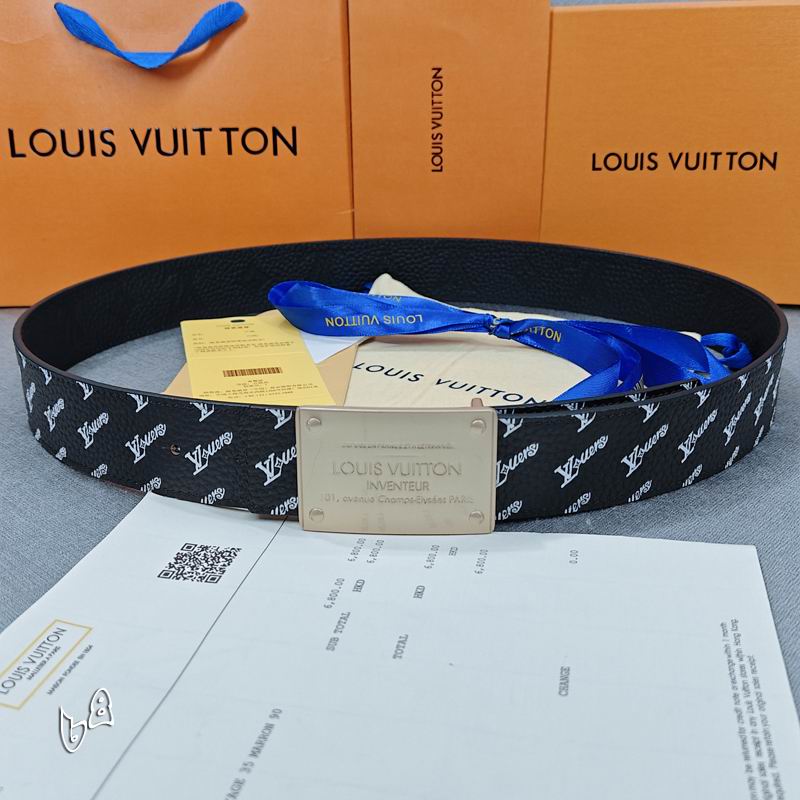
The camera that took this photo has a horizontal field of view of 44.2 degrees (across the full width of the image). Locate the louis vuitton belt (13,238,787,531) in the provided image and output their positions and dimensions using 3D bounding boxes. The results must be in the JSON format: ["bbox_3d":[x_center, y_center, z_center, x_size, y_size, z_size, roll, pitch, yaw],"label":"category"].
[{"bbox_3d":[-0.002,-0.028,0.463,0.343,0.044,0.297,0,20,3],"label":"louis vuitton belt"}]

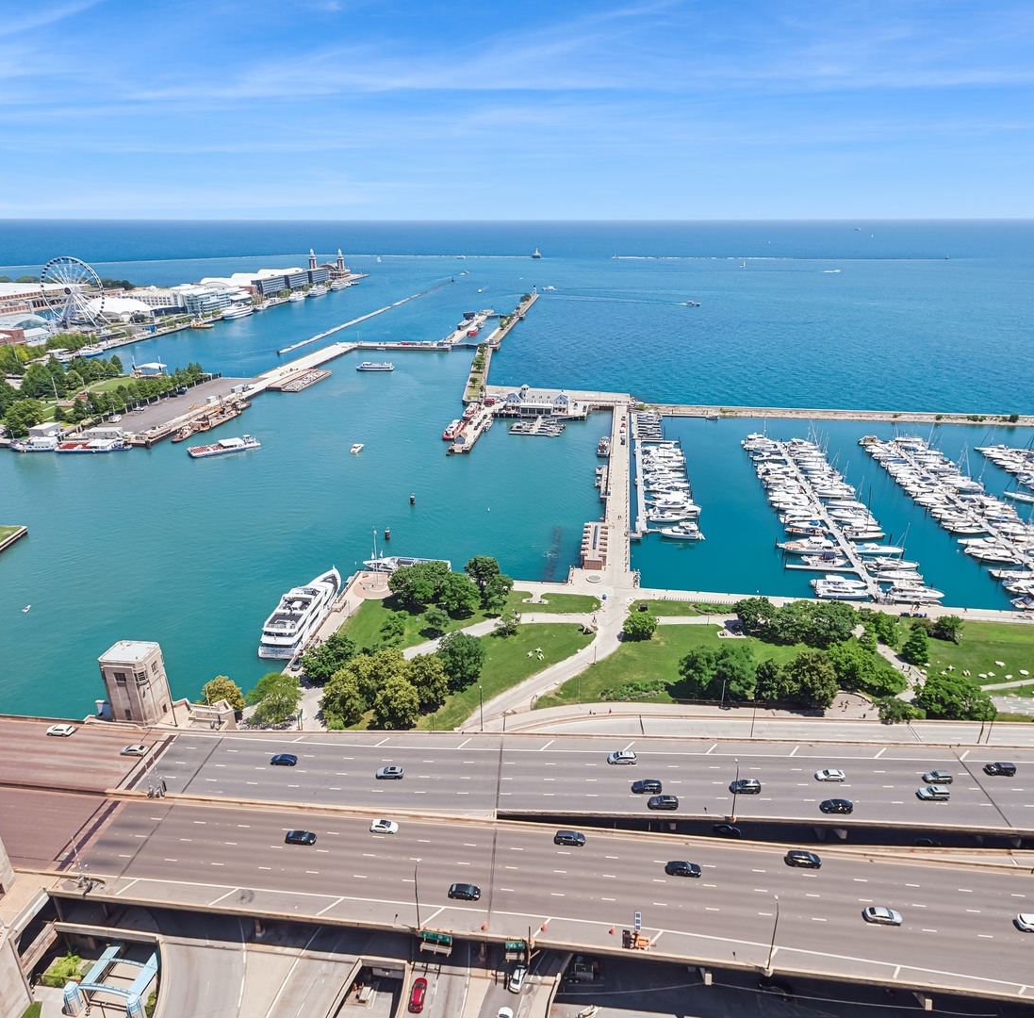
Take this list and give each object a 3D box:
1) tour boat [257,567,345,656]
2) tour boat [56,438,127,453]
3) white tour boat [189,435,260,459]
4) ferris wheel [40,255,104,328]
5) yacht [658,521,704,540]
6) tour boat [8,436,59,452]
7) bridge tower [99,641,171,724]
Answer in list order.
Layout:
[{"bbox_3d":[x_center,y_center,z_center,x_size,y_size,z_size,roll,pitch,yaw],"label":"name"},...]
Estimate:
[{"bbox_3d":[-57.960,25.310,199.660,9.200,9.800,41.500,3,22,7],"label":"tour boat"},{"bbox_3d":[-200.780,-30.330,342.600,28.500,5.300,8.600,-1,22,-3],"label":"tour boat"},{"bbox_3d":[-139.080,-30.270,341.790,30.000,5.800,9.300,-14,26,-30],"label":"white tour boat"},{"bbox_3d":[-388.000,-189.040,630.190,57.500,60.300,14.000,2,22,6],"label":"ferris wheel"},{"bbox_3d":[57.360,7.360,249.970,14.000,5.200,4.500,3,22,8],"label":"yacht"},{"bbox_3d":[-229.100,-31.100,343.690,21.300,5.900,6.000,1,22,2],"label":"tour boat"},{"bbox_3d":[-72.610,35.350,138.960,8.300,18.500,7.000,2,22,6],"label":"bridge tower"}]

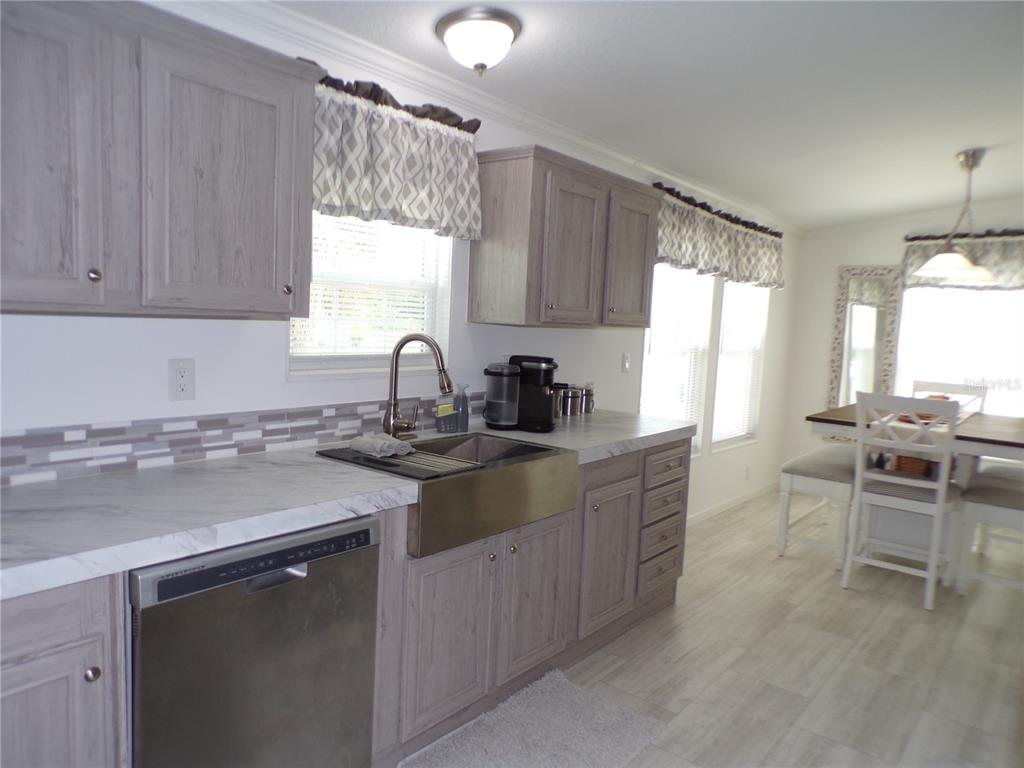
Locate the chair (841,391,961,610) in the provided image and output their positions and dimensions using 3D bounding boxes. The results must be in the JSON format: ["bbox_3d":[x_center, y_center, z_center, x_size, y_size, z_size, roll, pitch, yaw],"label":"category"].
[{"bbox_3d":[2.139,0.588,3.854,0.480,1.075,0.560,7,7,39],"label":"chair"}]

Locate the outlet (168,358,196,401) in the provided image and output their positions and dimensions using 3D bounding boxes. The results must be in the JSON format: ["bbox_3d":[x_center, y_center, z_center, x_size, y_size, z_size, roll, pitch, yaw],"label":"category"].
[{"bbox_3d":[-0.948,-0.011,2.043,0.012,0.118,0.076,7,7,39],"label":"outlet"}]

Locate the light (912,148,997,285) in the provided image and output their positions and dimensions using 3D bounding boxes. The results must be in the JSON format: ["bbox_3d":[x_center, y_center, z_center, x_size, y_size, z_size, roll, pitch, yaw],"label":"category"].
[{"bbox_3d":[2.560,-0.936,3.996,0.320,0.740,0.920,7,7,39],"label":"light"}]

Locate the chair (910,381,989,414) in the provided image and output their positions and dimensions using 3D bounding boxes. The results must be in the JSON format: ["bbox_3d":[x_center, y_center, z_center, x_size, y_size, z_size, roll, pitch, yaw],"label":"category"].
[{"bbox_3d":[2.837,0.538,4.754,0.465,1.065,0.550,7,7,39],"label":"chair"}]

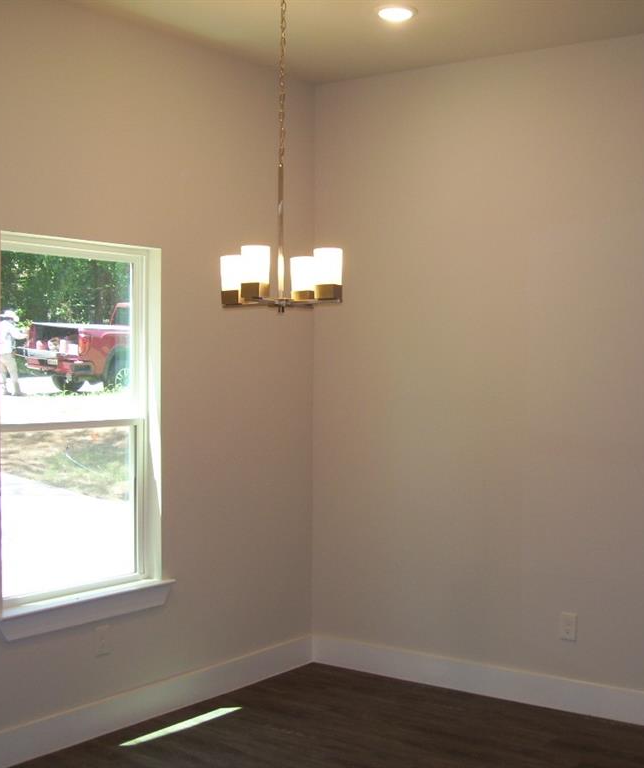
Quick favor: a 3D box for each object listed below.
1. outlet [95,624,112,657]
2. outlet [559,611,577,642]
[{"bbox_3d":[-0.856,1.004,4.175,0.010,0.117,0.073,1,2,37],"label":"outlet"},{"bbox_3d":[1.033,1.017,4.471,0.073,0.117,0.010,1,2,37],"label":"outlet"}]

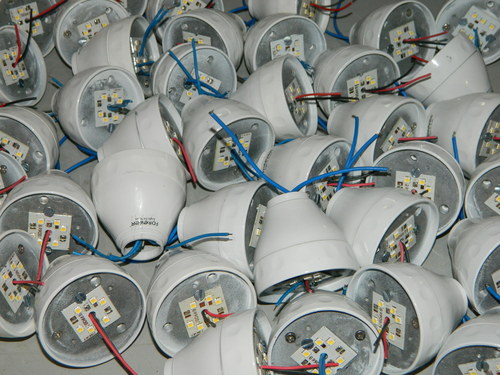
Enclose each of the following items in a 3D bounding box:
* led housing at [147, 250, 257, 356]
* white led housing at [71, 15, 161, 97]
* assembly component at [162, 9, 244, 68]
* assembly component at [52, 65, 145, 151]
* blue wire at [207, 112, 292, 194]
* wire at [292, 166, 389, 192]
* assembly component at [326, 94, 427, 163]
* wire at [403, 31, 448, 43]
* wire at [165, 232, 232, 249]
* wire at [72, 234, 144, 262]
[{"bbox_3d":[-0.033,0.060,0.469,0.060,0.060,0.055,-18,27,-15],"label":"led housing"},{"bbox_3d":[-0.106,-0.098,0.637,0.056,0.061,0.061,-7,44,16],"label":"white led housing"},{"bbox_3d":[-0.026,-0.111,0.623,0.060,0.060,0.055,23,39,20],"label":"assembly component"},{"bbox_3d":[-0.118,-0.058,0.601,0.056,0.061,0.061,9,41,42],"label":"assembly component"},{"bbox_3d":[-0.002,-0.019,0.481,0.066,0.004,0.008,46,55,-8],"label":"blue wire"},{"bbox_3d":[0.053,-0.007,0.491,0.061,0.007,0.006,-13,-1,13],"label":"wire"},{"bbox_3d":[0.084,-0.040,0.579,0.061,0.061,0.055,-36,43,-29],"label":"assembly component"},{"bbox_3d":[0.128,-0.110,0.602,0.035,0.004,0.003,-6,41,34],"label":"wire"},{"bbox_3d":[-0.031,0.031,0.488,0.049,0.005,0.003,-13,39,29],"label":"wire"},{"bbox_3d":[-0.083,0.034,0.484,0.042,0.018,0.012,-1,48,0],"label":"wire"}]

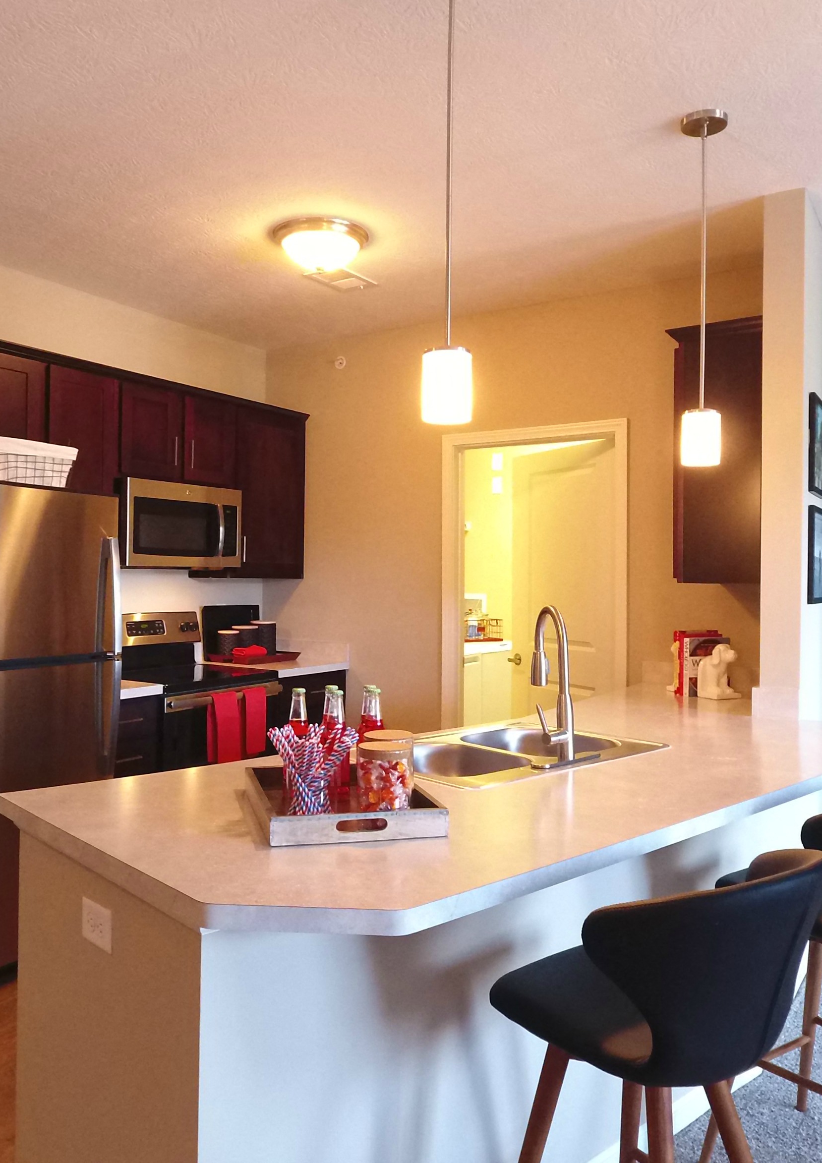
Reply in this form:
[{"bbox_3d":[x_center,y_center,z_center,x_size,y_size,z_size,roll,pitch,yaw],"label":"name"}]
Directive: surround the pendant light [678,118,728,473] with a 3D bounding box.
[{"bbox_3d":[0.839,-0.829,2.570,0.136,0.994,0.136,1,0,33],"label":"pendant light"}]

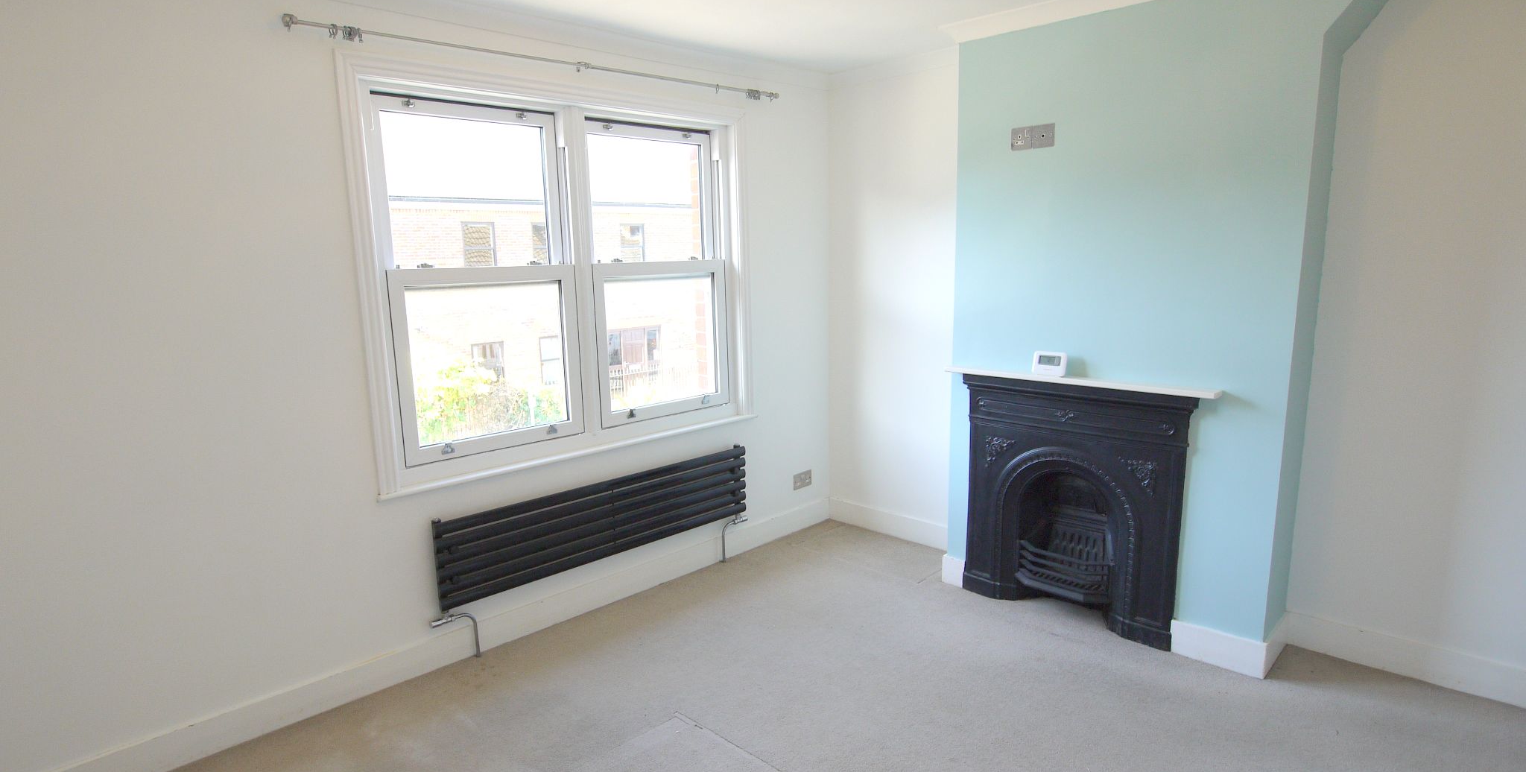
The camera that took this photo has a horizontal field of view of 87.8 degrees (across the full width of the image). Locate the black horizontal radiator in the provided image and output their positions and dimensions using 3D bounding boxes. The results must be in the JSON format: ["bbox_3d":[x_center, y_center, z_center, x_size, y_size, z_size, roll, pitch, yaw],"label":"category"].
[{"bbox_3d":[-0.647,0.562,3.440,1.515,0.345,0.080,-11,14,-43],"label":"black horizontal radiator"}]

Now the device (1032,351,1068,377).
[{"bbox_3d":[1.140,-0.087,3.146,0.130,0.098,0.045,8,13,42],"label":"device"}]

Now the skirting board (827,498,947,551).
[{"bbox_3d":[0.724,0.753,4.252,0.920,0.135,0.018,8,13,42],"label":"skirting board"}]

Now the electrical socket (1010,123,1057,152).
[{"bbox_3d":[1.062,-0.976,3.123,0.175,0.087,0.011,8,13,42],"label":"electrical socket"}]

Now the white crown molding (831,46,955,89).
[{"bbox_3d":[0.651,-1.537,3.831,0.920,0.067,0.065,8,13,42],"label":"white crown molding"}]

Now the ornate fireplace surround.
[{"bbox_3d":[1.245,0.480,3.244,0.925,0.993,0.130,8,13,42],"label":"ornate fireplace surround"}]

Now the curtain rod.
[{"bbox_3d":[-0.692,-1.246,3.120,2.110,0.050,0.080,-11,14,-43],"label":"curtain rod"}]

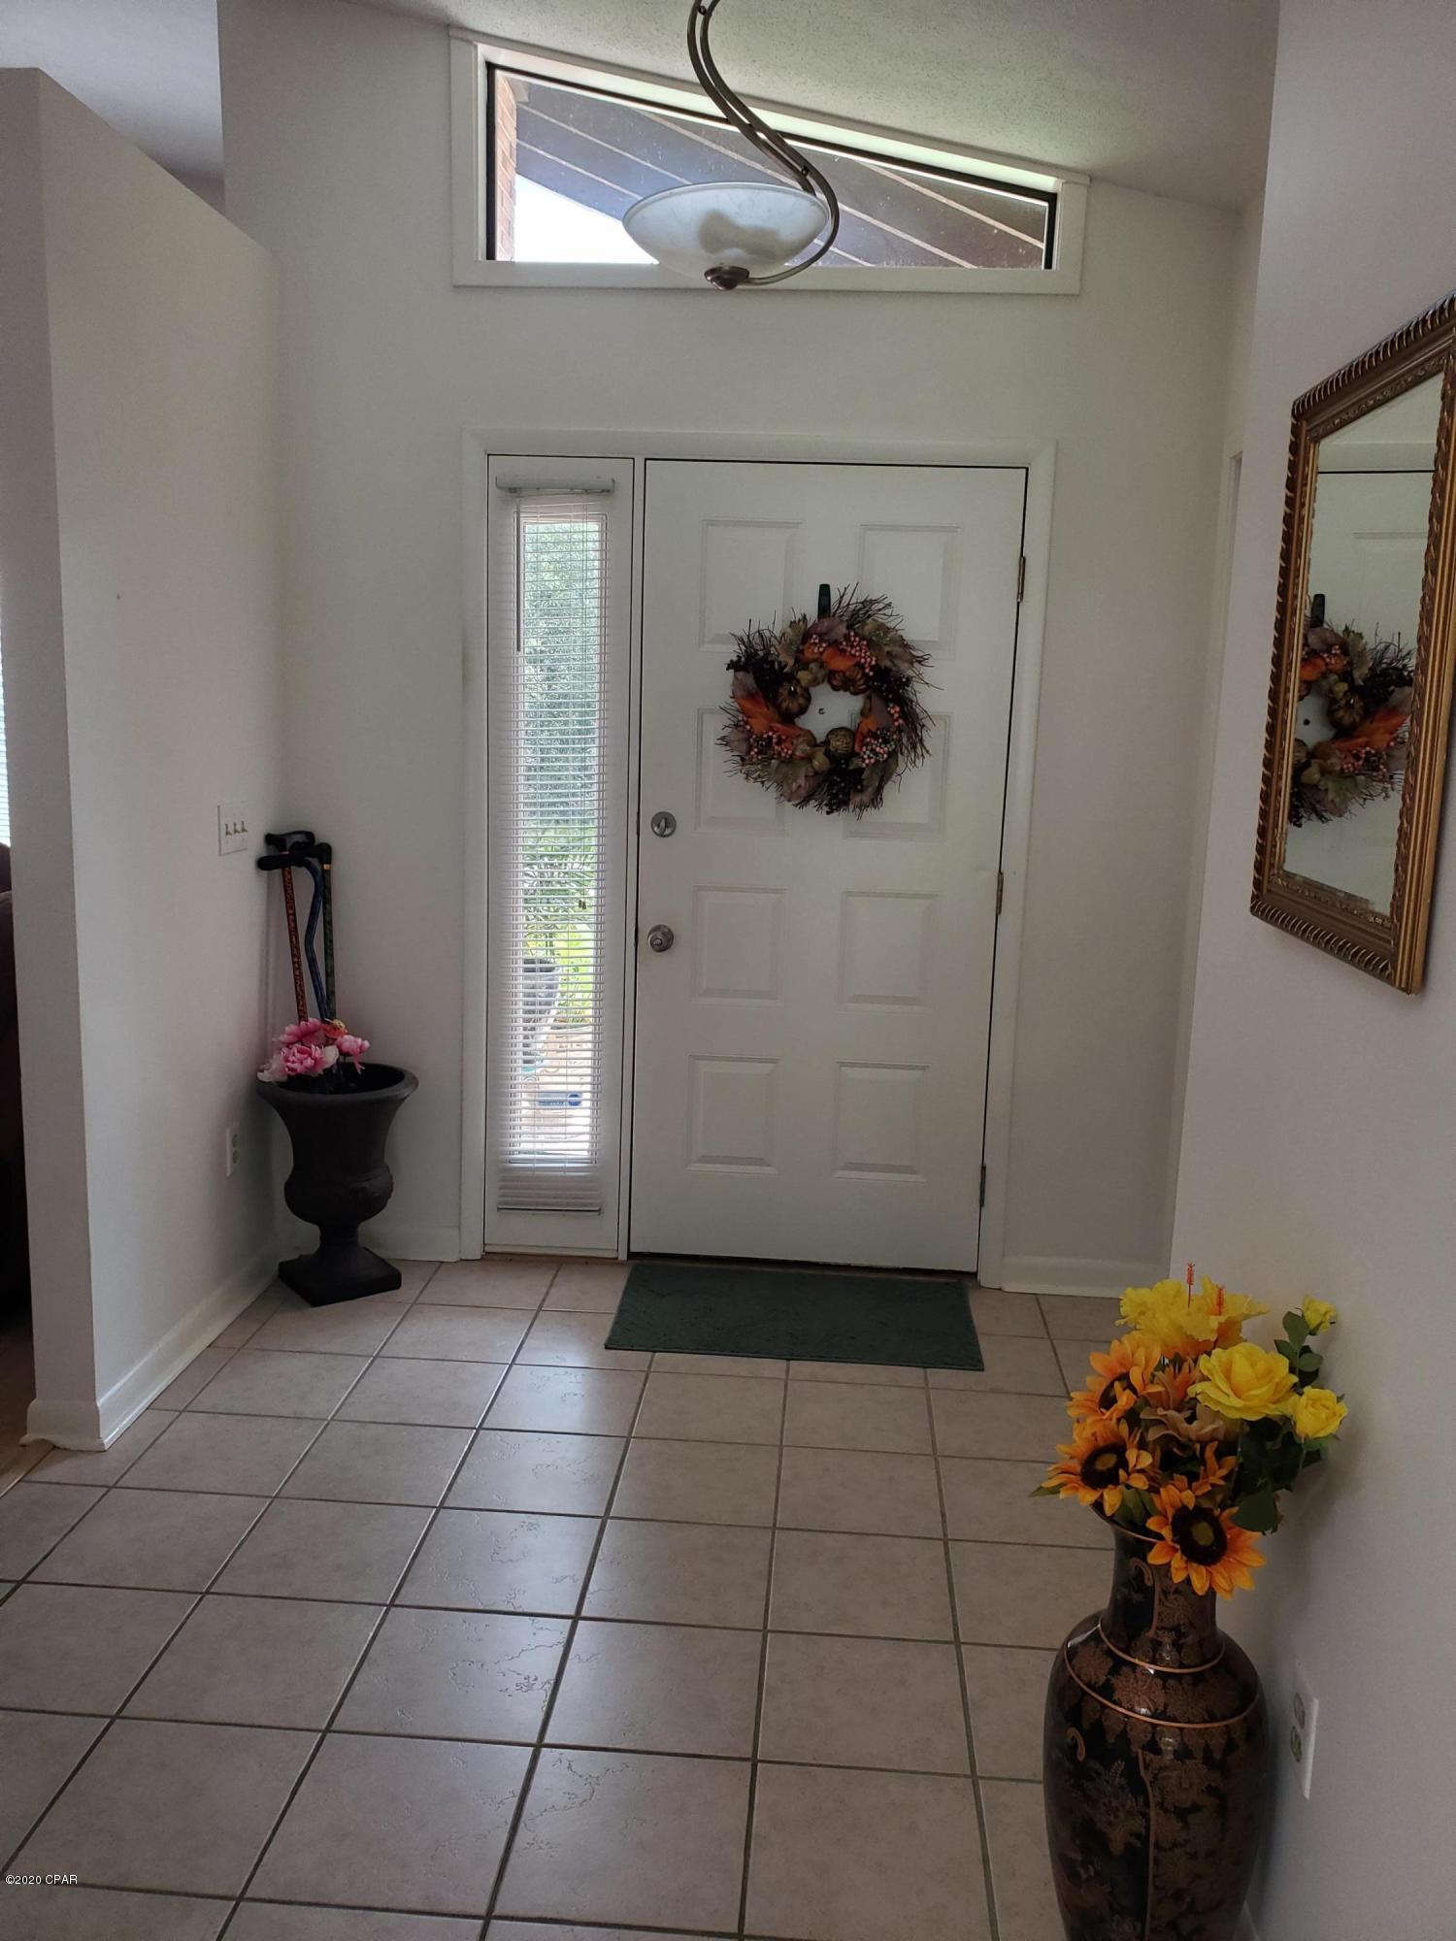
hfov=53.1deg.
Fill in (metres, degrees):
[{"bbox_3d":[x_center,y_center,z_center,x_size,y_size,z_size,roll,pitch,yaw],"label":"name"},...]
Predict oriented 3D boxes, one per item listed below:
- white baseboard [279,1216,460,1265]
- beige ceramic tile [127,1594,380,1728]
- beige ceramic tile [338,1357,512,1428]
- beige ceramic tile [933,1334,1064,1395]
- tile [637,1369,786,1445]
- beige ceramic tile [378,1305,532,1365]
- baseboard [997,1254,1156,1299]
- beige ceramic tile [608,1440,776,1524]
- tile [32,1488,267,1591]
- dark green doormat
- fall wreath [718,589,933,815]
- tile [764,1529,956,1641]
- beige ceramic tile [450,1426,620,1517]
[{"bbox_3d":[-0.940,0.721,3.883,0.457,0.091,0.016,2,10,4],"label":"white baseboard"},{"bbox_3d":[-0.708,1.043,2.207,0.297,0.010,0.295,2,9,4],"label":"beige ceramic tile"},{"bbox_3d":[-0.652,0.905,3.123,0.302,0.010,0.300,2,10,4],"label":"beige ceramic tile"},{"bbox_3d":[0.593,0.896,3.313,0.297,0.010,0.295,2,9,4],"label":"beige ceramic tile"},{"bbox_3d":[-0.036,0.920,3.049,0.300,0.010,0.297,2,10,4],"label":"tile"},{"bbox_3d":[-0.631,0.854,3.418,0.302,0.010,0.300,2,10,4],"label":"beige ceramic tile"},{"bbox_3d":[0.901,0.785,3.718,0.396,0.094,0.018,2,9,4],"label":"baseboard"},{"bbox_3d":[-0.058,0.981,2.790,0.303,0.010,0.301,2,10,4],"label":"beige ceramic tile"},{"bbox_3d":[-0.989,0.982,2.522,0.300,0.010,0.297,2,10,4],"label":"tile"},{"bbox_3d":[0.165,0.838,3.584,0.866,0.010,0.535,2,10,4],"label":"dark green doormat"},{"bbox_3d":[0.242,-0.649,3.553,0.534,0.553,0.120,2,9,4],"label":"fall wreath"},{"bbox_3d":[0.227,1.042,2.471,0.303,0.010,0.301,2,10,4],"label":"tile"},{"bbox_3d":[-0.361,0.958,2.780,0.297,0.010,0.295,2,9,4],"label":"beige ceramic tile"}]

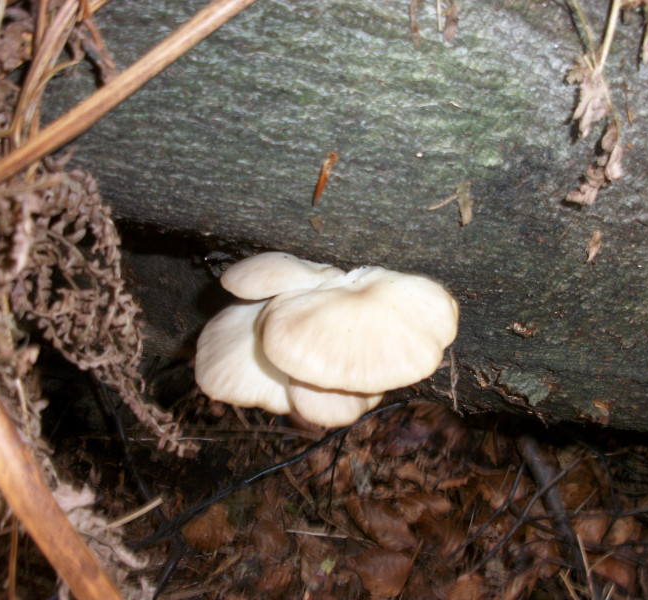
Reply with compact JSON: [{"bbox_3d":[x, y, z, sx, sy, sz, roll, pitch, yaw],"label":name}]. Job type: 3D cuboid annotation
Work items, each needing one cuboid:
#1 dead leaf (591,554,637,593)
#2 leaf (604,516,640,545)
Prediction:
[{"bbox_3d":[0.224,0.211,0.623,0.036,0.012,0.029,30,46,30],"label":"dead leaf"},{"bbox_3d":[0.241,0.186,0.654,0.033,0.010,0.019,-13,41,-18],"label":"leaf"}]

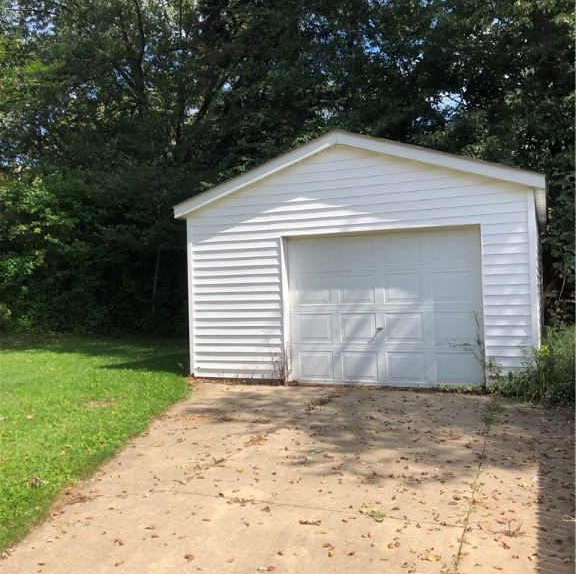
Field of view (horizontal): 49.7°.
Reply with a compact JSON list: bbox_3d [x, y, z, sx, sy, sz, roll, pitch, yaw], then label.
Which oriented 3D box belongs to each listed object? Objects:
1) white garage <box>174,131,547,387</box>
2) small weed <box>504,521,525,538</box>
[{"bbox_3d":[2.024,-0.379,11.575,5.209,3.511,6.840,-2,0,23],"label":"white garage"},{"bbox_3d":[1.282,1.365,3.522,0.100,0.070,0.075,-2,0,23],"label":"small weed"}]

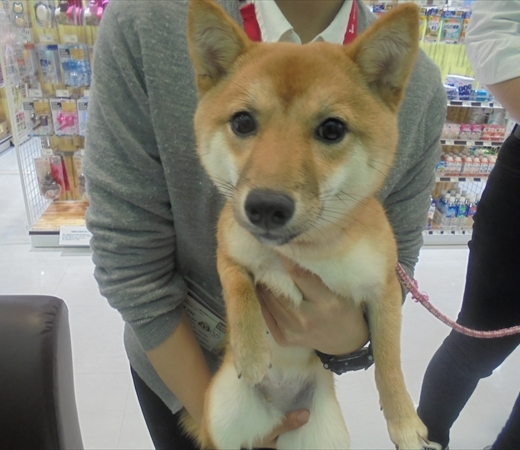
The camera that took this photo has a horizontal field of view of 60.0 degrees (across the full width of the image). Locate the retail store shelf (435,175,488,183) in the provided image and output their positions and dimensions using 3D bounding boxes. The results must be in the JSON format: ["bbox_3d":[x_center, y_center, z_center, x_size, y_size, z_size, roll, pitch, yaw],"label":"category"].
[{"bbox_3d":[0.964,-0.364,2.948,0.900,0.040,0.460,0,23,-8],"label":"retail store shelf"}]

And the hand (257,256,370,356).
[{"bbox_3d":[0.054,0.085,0.460,0.140,0.085,0.065,30,3,14],"label":"hand"}]

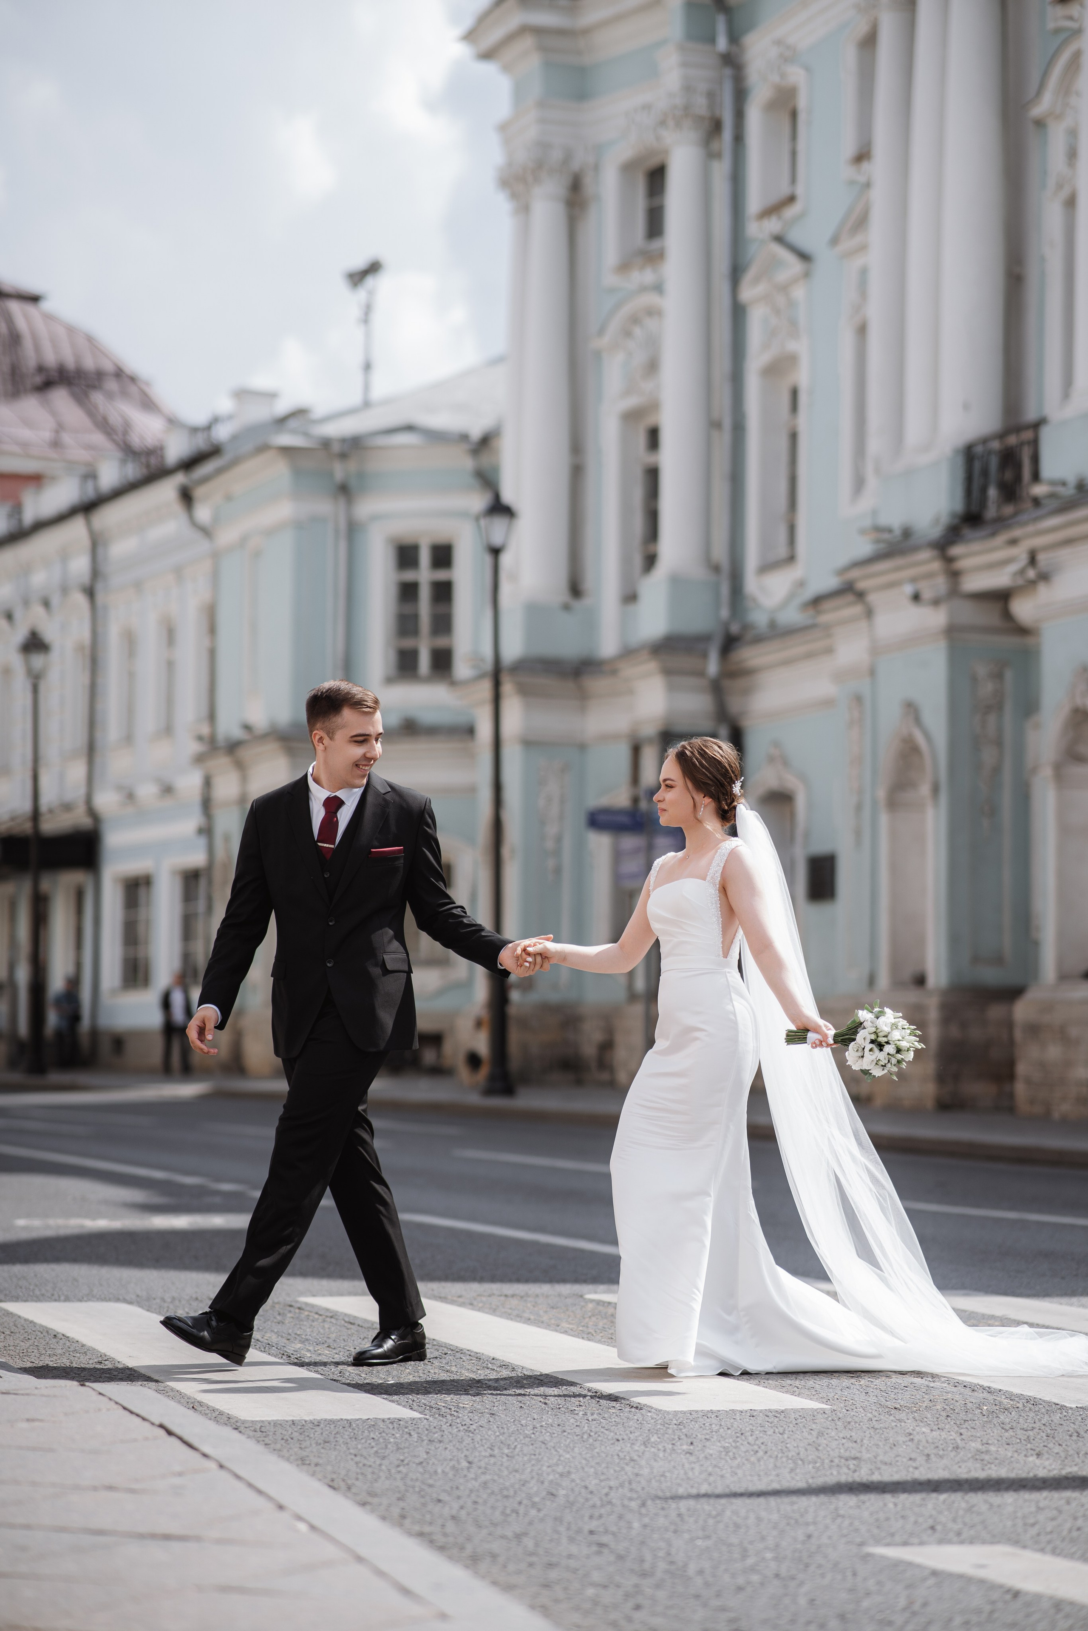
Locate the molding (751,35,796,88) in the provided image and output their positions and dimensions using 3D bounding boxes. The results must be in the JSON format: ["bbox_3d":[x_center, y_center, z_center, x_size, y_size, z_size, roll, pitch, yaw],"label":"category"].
[{"bbox_3d":[2.882,-9.478,48.408,0.220,0.550,1.100,2,-3,-18],"label":"molding"}]

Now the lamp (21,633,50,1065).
[{"bbox_3d":[-7.999,0.563,60.560,0.440,7.050,0.440,2,-3,-18],"label":"lamp"}]

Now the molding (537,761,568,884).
[{"bbox_3d":[0.131,0.079,52.578,0.400,1.680,0.100,2,-3,-18],"label":"molding"}]

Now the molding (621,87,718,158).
[{"bbox_3d":[1.646,-9.092,50.590,0.950,0.800,1.000,2,-3,-18],"label":"molding"}]

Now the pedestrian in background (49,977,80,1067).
[{"bbox_3d":[-8.961,3.858,72.193,0.520,1.720,0.340,0,-3,14],"label":"pedestrian in background"}]

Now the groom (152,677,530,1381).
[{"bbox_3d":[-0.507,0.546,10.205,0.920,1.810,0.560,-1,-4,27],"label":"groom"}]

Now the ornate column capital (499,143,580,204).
[{"bbox_3d":[-0.083,-8.931,53.685,0.880,0.760,0.900,2,-3,-18],"label":"ornate column capital"}]

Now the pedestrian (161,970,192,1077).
[{"bbox_3d":[-6.093,3.447,63.904,0.520,1.720,0.340,1,-3,-6],"label":"pedestrian"}]

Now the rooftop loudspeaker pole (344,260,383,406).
[{"bbox_3d":[-3.012,-8.064,64.300,0.580,2.450,0.320,2,-4,-25],"label":"rooftop loudspeaker pole"}]

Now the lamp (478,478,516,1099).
[{"bbox_3d":[-0.552,-0.252,45.085,0.440,7.050,0.440,1,-3,0],"label":"lamp"}]

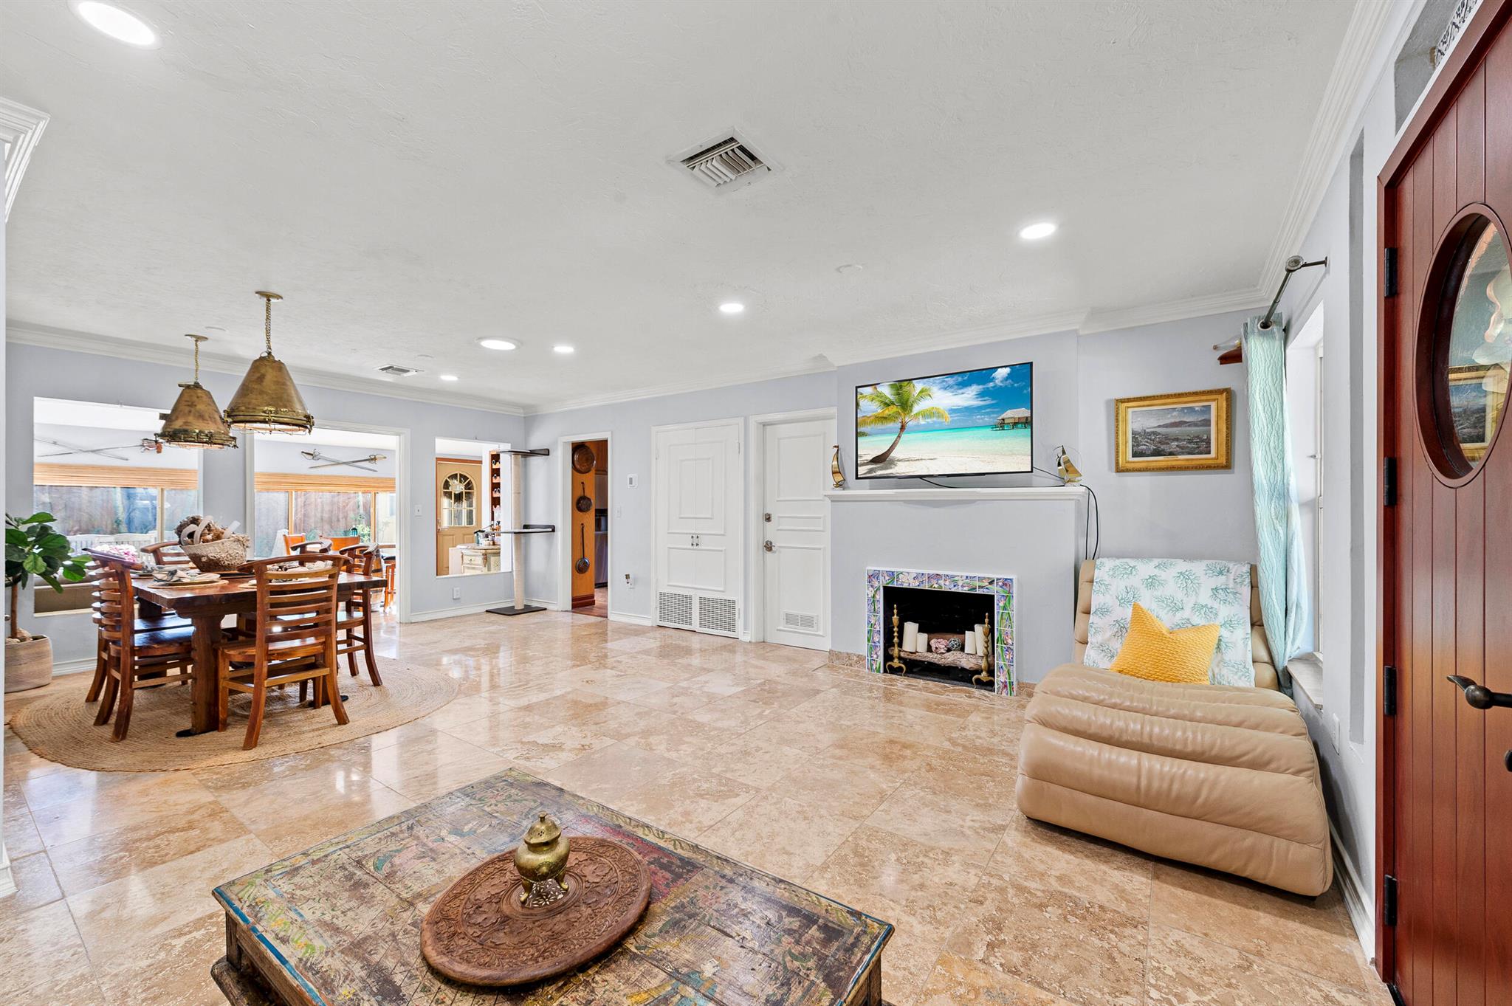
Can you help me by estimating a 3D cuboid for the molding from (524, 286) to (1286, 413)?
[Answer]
[{"bbox_3d":[-0.009,-1.189,5.456,7.306,0.102,0.231,-1,-1,34],"label":"molding"}]

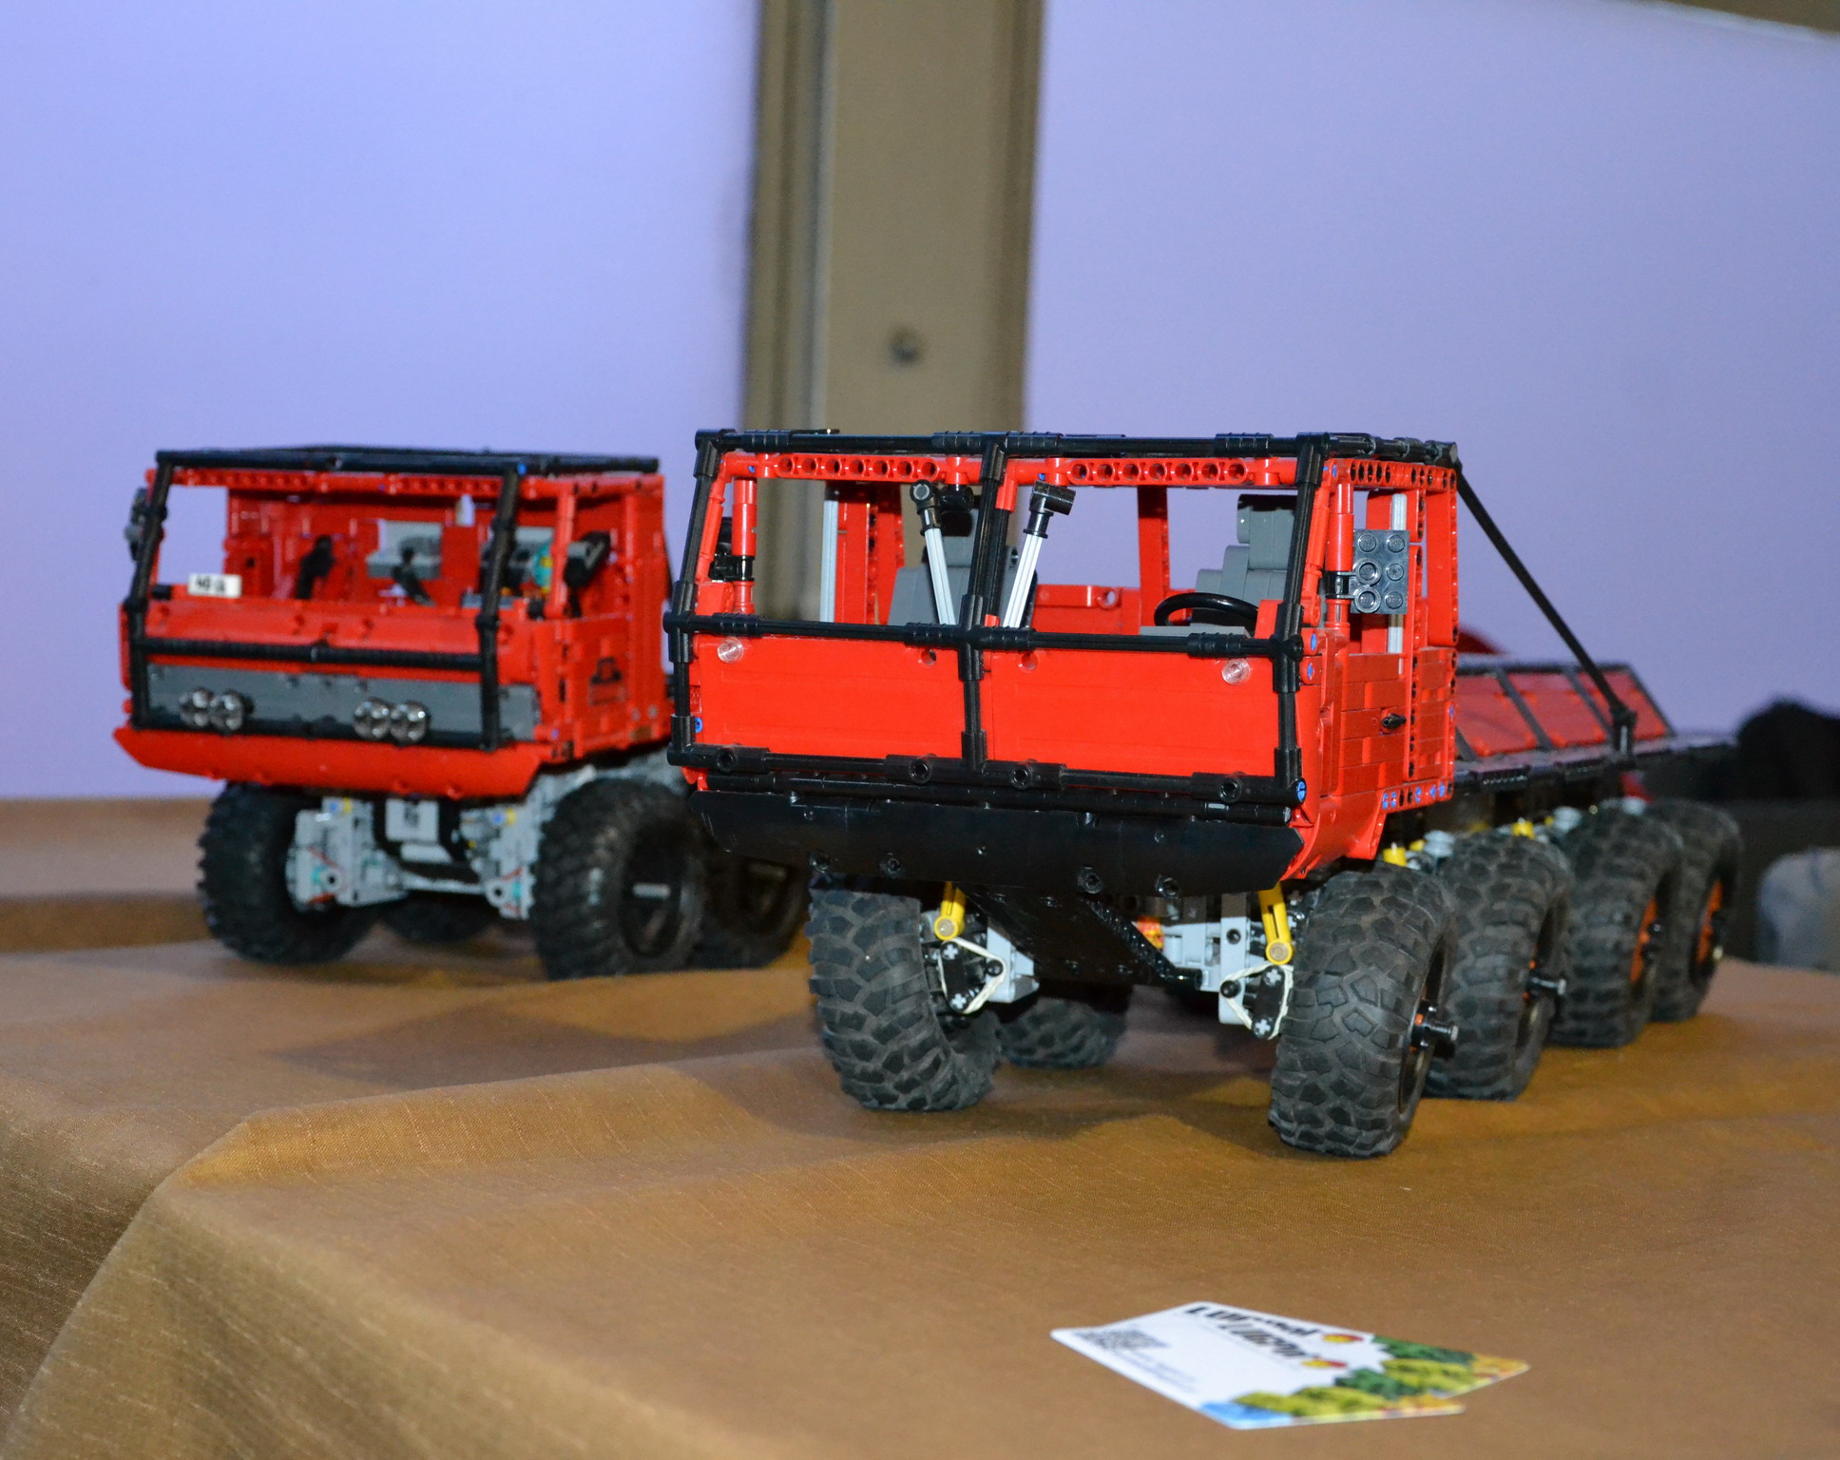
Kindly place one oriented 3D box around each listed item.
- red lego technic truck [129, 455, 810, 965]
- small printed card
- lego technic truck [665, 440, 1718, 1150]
[{"bbox_3d":[-0.151,-0.012,1.537,0.212,0.226,0.540,3,3,20],"label":"red lego technic truck"},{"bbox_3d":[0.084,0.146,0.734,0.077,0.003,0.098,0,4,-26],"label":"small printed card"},{"bbox_3d":[0.136,0.011,1.133,0.215,0.222,0.550,3,4,27],"label":"lego technic truck"}]

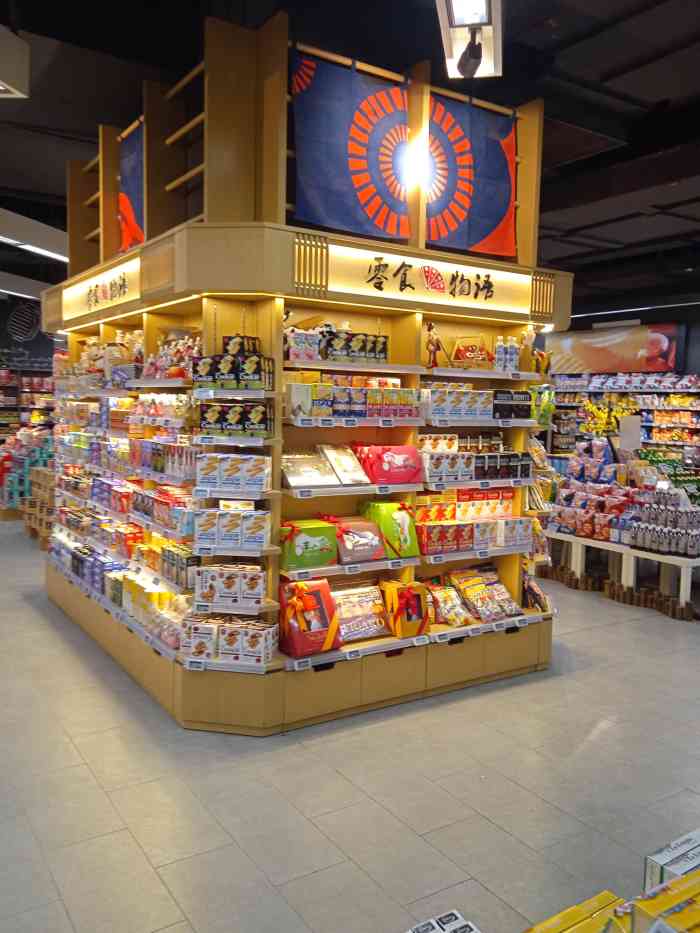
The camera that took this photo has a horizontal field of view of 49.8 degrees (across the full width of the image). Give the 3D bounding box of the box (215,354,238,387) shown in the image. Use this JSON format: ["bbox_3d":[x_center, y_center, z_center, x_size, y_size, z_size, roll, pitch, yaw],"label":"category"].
[{"bbox_3d":[-0.592,-0.460,3.703,0.117,0.165,0.057,2,5,11],"label":"box"}]

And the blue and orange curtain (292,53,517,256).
[{"bbox_3d":[0.369,-1.662,4.159,1.539,0.822,0.030,-2,6,-34],"label":"blue and orange curtain"}]

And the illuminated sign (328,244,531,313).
[{"bbox_3d":[0.474,-0.970,3.985,1.389,0.216,0.040,-2,6,-34],"label":"illuminated sign"}]

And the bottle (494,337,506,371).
[{"bbox_3d":[0.904,-0.674,4.528,0.058,0.212,0.058,1,5,0],"label":"bottle"}]

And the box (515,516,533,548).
[{"bbox_3d":[1.038,0.400,4.572,0.115,0.161,0.053,-2,6,-34],"label":"box"}]

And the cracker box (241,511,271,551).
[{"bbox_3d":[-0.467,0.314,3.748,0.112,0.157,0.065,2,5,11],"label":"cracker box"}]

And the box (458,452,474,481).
[{"bbox_3d":[0.668,0.003,4.404,0.110,0.156,0.057,-2,6,-34],"label":"box"}]

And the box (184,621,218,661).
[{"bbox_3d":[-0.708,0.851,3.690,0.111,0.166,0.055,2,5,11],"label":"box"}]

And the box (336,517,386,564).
[{"bbox_3d":[0.029,0.400,3.964,0.270,0.195,0.100,-2,-4,-34],"label":"box"}]

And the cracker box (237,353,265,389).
[{"bbox_3d":[-0.455,-0.439,3.556,0.112,0.162,0.054,2,5,11],"label":"cracker box"}]

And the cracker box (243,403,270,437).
[{"bbox_3d":[-0.454,-0.222,3.678,0.115,0.172,0.050,2,5,10],"label":"cracker box"}]

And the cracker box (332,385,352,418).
[{"bbox_3d":[-0.054,-0.327,3.884,0.110,0.158,0.057,-2,6,-34],"label":"cracker box"}]

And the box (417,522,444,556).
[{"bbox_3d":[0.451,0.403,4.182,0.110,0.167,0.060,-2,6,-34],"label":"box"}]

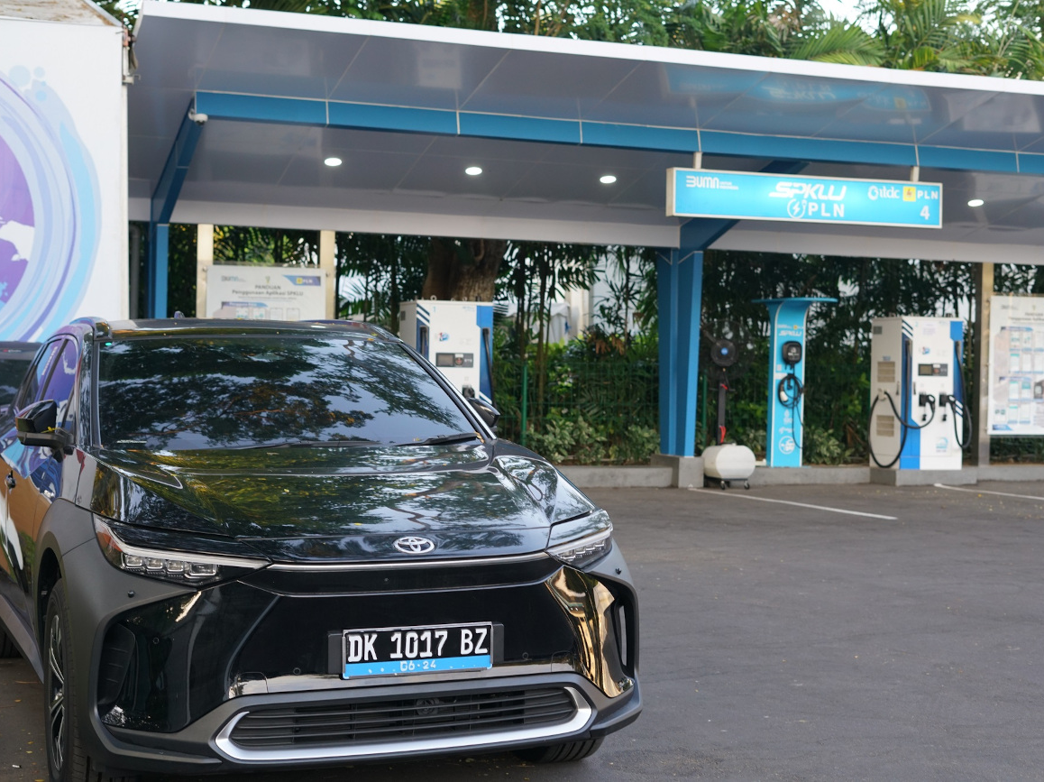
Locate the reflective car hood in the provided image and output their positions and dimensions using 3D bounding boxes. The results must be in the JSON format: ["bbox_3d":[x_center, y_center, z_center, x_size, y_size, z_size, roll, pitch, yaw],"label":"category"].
[{"bbox_3d":[-0.528,0.341,5.181,1.690,0.280,1.230,0,1,-22],"label":"reflective car hood"}]

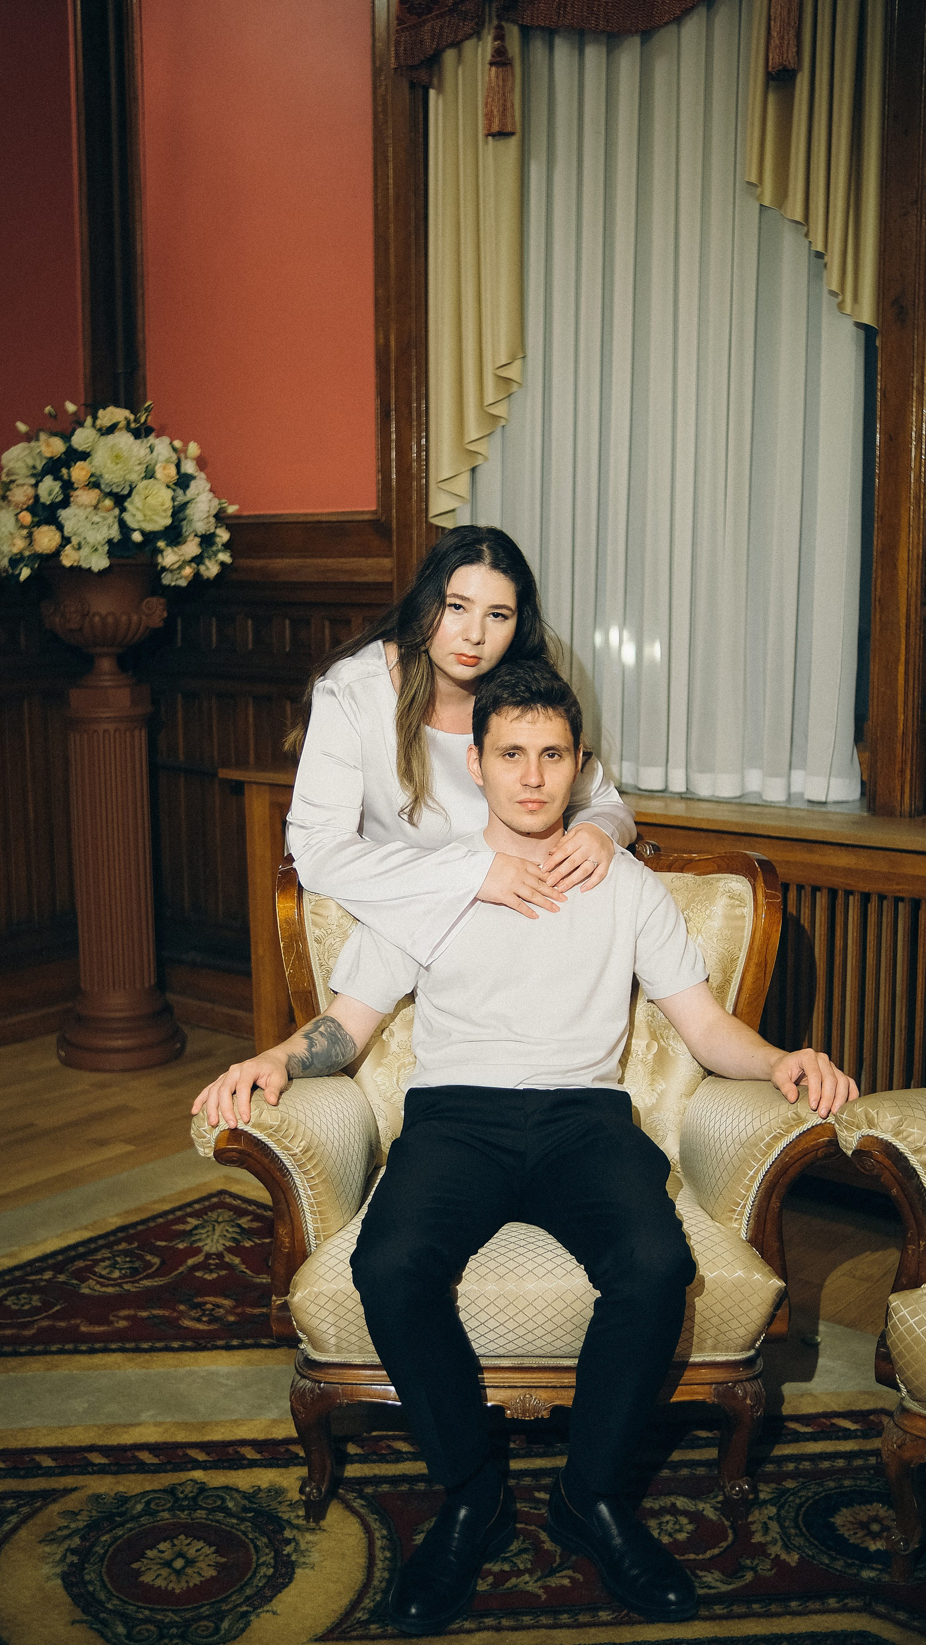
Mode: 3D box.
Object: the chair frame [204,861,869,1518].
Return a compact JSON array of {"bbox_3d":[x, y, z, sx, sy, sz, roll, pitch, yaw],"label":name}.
[{"bbox_3d":[0.114,0.534,2.725,0.970,0.940,0.830,0,8,2],"label":"chair frame"}]

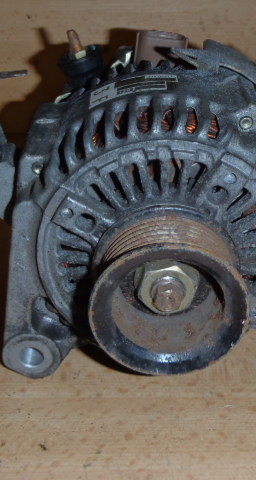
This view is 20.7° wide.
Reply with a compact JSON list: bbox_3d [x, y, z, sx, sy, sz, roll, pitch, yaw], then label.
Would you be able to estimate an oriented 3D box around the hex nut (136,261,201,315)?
[{"bbox_3d":[0.016,0.018,0.291,0.028,0.028,0.011,0,31,0],"label":"hex nut"}]

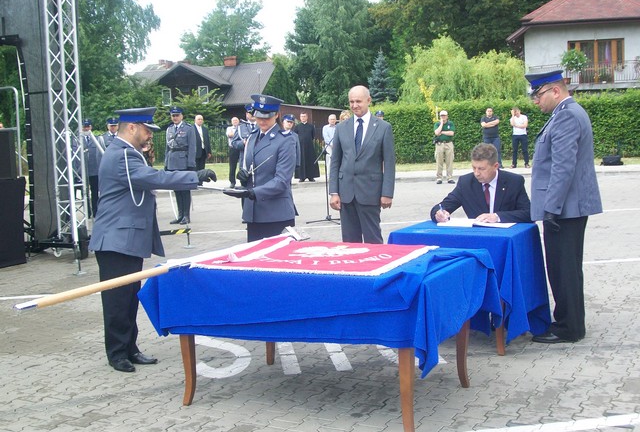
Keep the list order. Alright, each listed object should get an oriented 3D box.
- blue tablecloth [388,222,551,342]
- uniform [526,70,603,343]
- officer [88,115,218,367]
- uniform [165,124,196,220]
[{"bbox_3d":[1.073,0.434,5.949,0.920,0.700,0.780,2,7,29],"label":"blue tablecloth"},{"bbox_3d":[1.705,-0.078,5.767,0.470,1.850,0.550,-4,7,-17],"label":"uniform"},{"bbox_3d":[-1.159,0.108,5.502,0.660,1.750,0.530,0,7,16],"label":"officer"},{"bbox_3d":[-2.244,-0.677,13.409,0.550,1.560,0.400,-2,6,5],"label":"uniform"}]

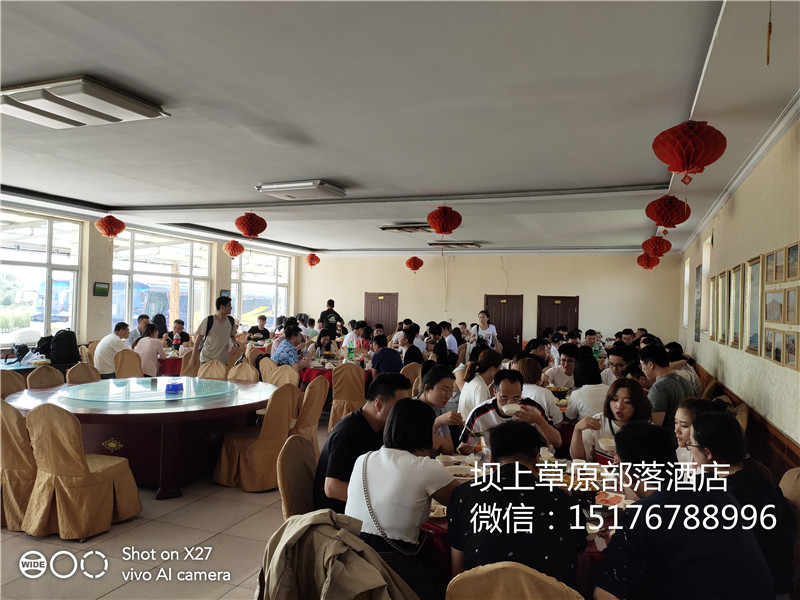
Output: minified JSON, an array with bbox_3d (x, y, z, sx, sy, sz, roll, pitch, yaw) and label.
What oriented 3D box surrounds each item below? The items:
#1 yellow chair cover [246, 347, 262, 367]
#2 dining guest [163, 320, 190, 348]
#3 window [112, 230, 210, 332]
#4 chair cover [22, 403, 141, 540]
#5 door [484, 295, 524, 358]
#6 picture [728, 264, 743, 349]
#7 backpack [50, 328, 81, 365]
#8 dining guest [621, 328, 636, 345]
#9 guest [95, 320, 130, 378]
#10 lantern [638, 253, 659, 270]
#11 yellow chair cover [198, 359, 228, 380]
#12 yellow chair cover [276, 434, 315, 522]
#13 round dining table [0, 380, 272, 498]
[{"bbox_3d":[-2.254,1.226,8.350,0.460,0.935,0.580,2,-1,-23],"label":"yellow chair cover"},{"bbox_3d":[-3.751,1.000,9.000,0.550,1.290,0.780,2,-1,-12],"label":"dining guest"},{"bbox_3d":[-4.948,-0.237,11.110,0.140,2.120,2.700,1,-1,24],"label":"window"},{"bbox_3d":[-2.330,1.170,3.950,0.480,0.940,0.600,2,-1,9],"label":"chair cover"},{"bbox_3d":[2.644,0.926,13.656,0.982,2.093,0.120,2,-1,24],"label":"door"},{"bbox_3d":[3.276,0.075,5.157,0.045,0.790,0.670,1,-1,24],"label":"picture"},{"bbox_3d":[-4.523,0.602,7.145,0.310,0.470,0.210,2,0,9],"label":"backpack"},{"bbox_3d":[3.842,1.216,8.978,0.500,1.380,0.660,1,-1,18],"label":"dining guest"},{"bbox_3d":[-4.337,0.991,8.142,0.750,1.280,0.500,2,0,-28],"label":"guest"},{"bbox_3d":[5.479,-0.848,11.700,0.460,0.380,0.460,2,-1,24],"label":"lantern"},{"bbox_3d":[-2.287,1.202,6.380,0.460,0.935,0.580,2,-1,2],"label":"yellow chair cover"},{"bbox_3d":[-0.336,1.261,3.016,0.600,0.940,0.460,2,0,18],"label":"yellow chair cover"},{"bbox_3d":[-2.350,1.247,5.057,2.260,0.770,2.260,2,-1,0],"label":"round dining table"}]

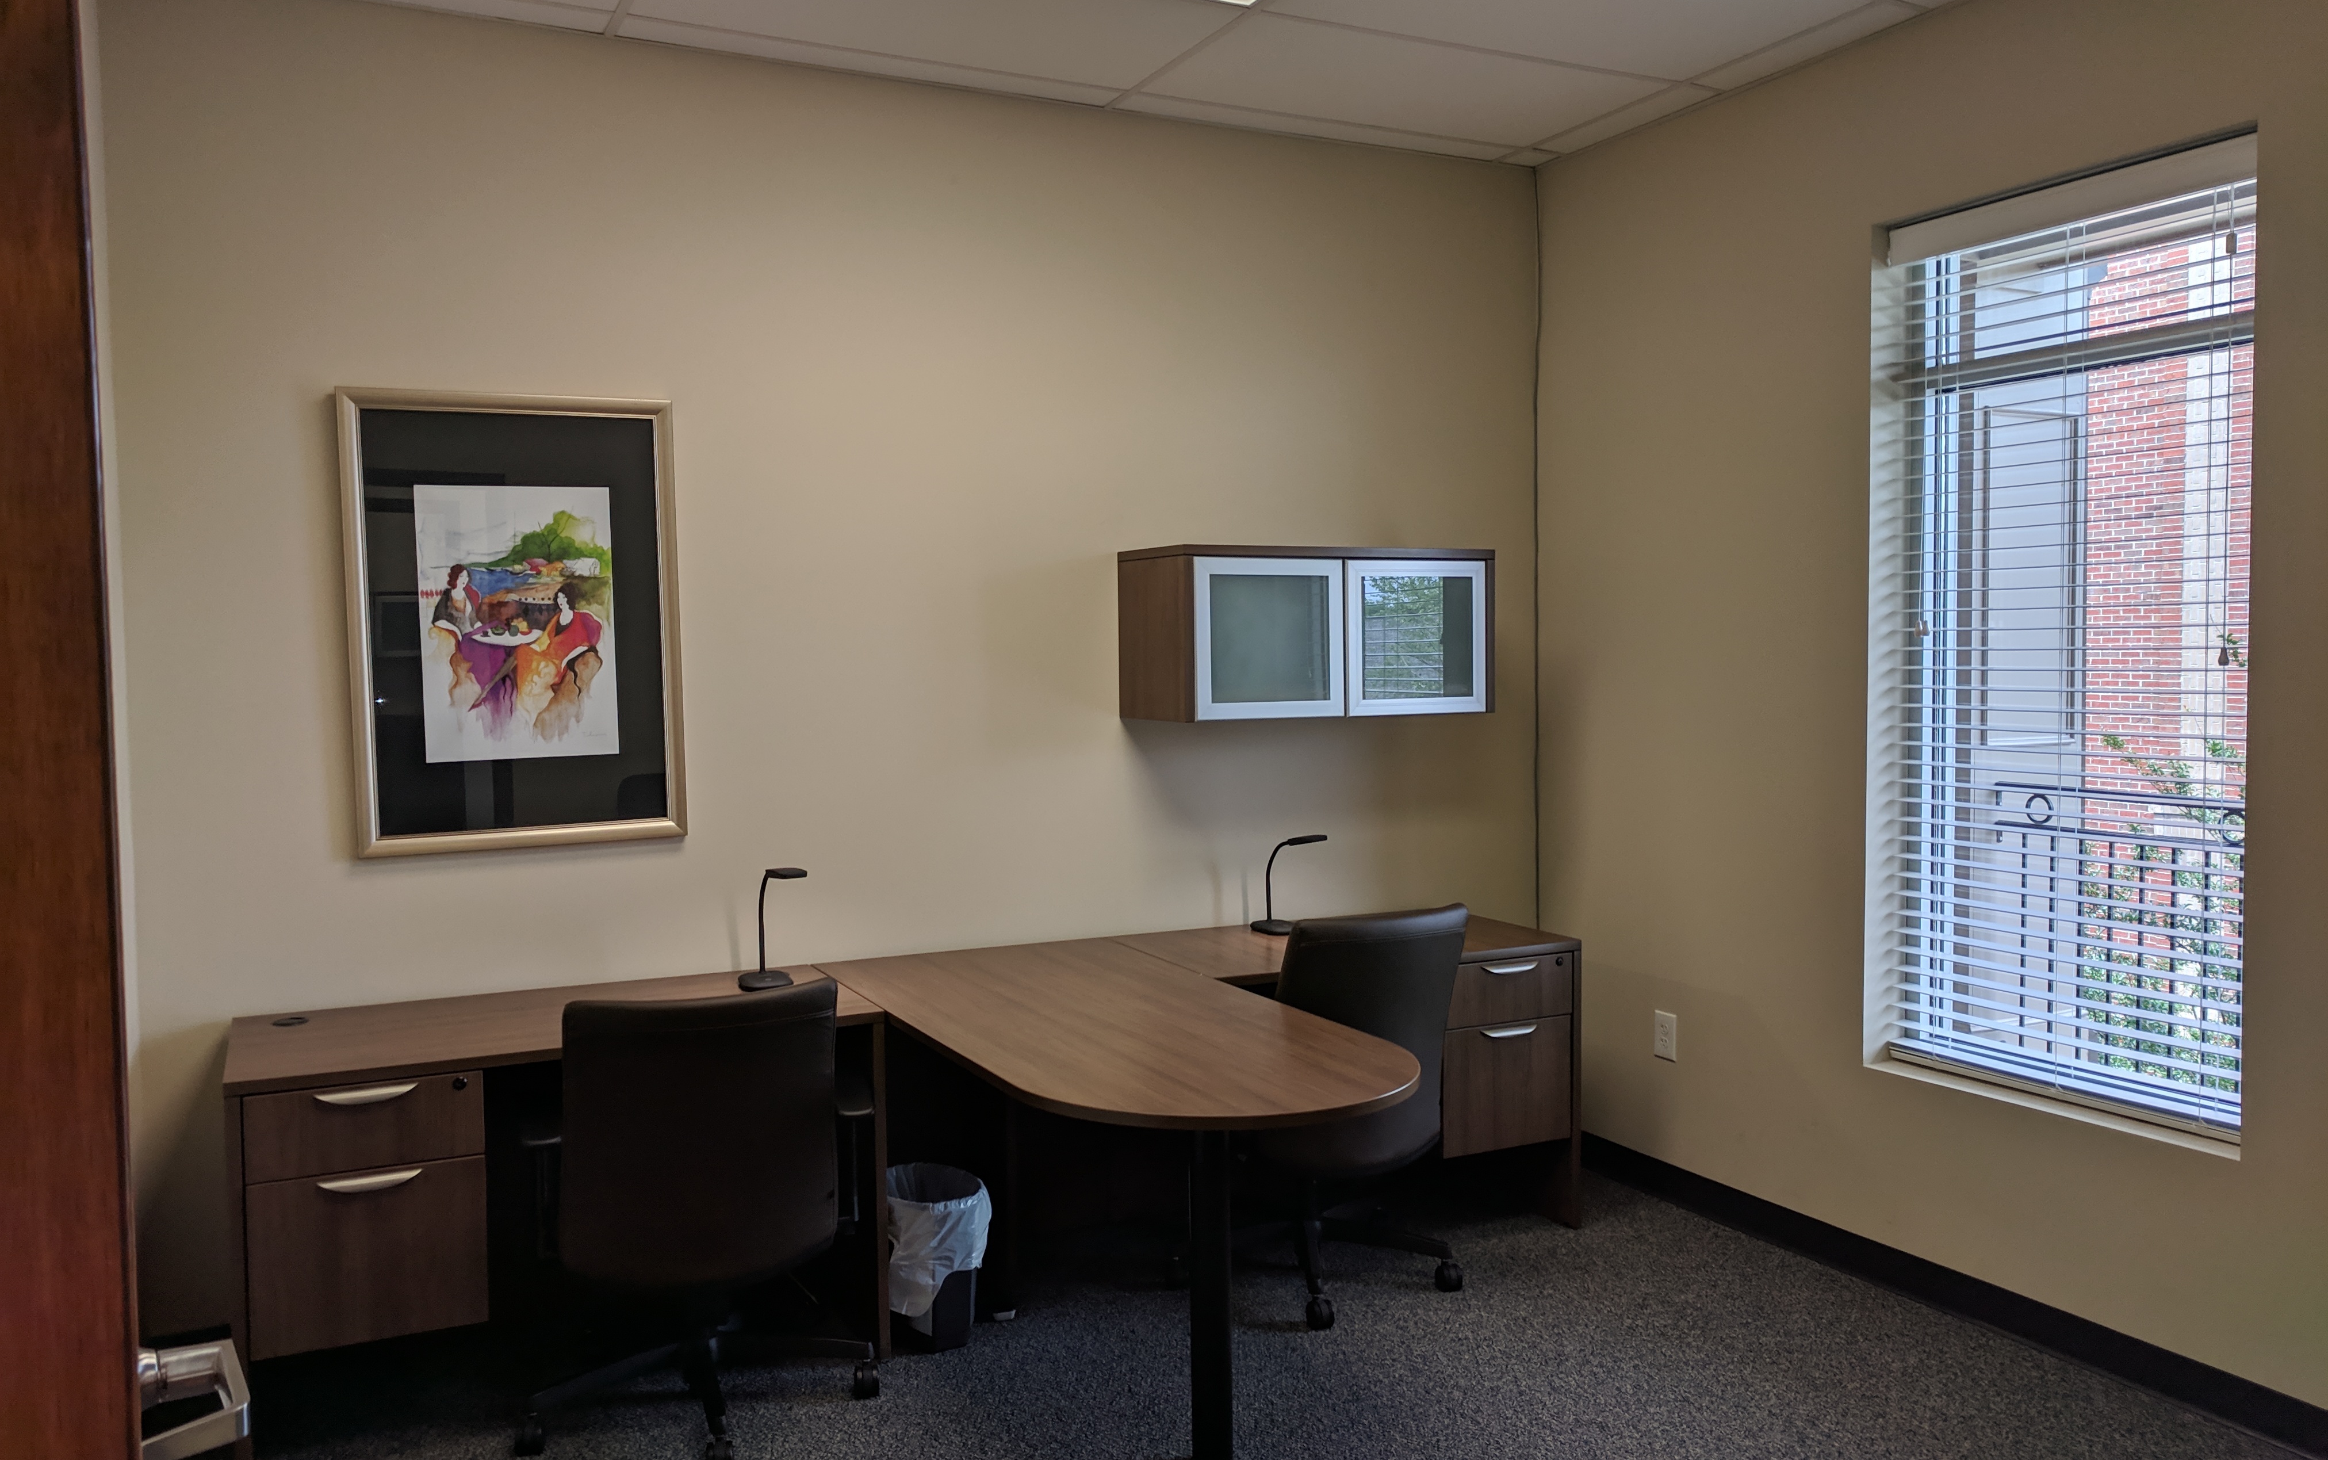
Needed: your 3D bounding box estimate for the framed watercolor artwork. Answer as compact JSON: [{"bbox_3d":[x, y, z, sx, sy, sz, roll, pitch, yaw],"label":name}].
[{"bbox_3d":[-1.392,-0.234,3.789,0.680,0.978,0.035,-2,3,-27],"label":"framed watercolor artwork"}]

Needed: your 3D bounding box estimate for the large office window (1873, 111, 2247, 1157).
[{"bbox_3d":[1.887,-0.173,3.665,0.069,1.906,0.863,-2,3,-27],"label":"large office window"}]

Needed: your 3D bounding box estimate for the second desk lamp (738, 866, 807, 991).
[{"bbox_3d":[-0.869,0.438,3.872,0.153,0.257,0.139,1,3,25],"label":"second desk lamp"}]

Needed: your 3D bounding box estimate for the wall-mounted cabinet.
[{"bbox_3d":[0.374,-0.246,4.499,0.909,0.421,0.361,-2,3,-27],"label":"wall-mounted cabinet"}]

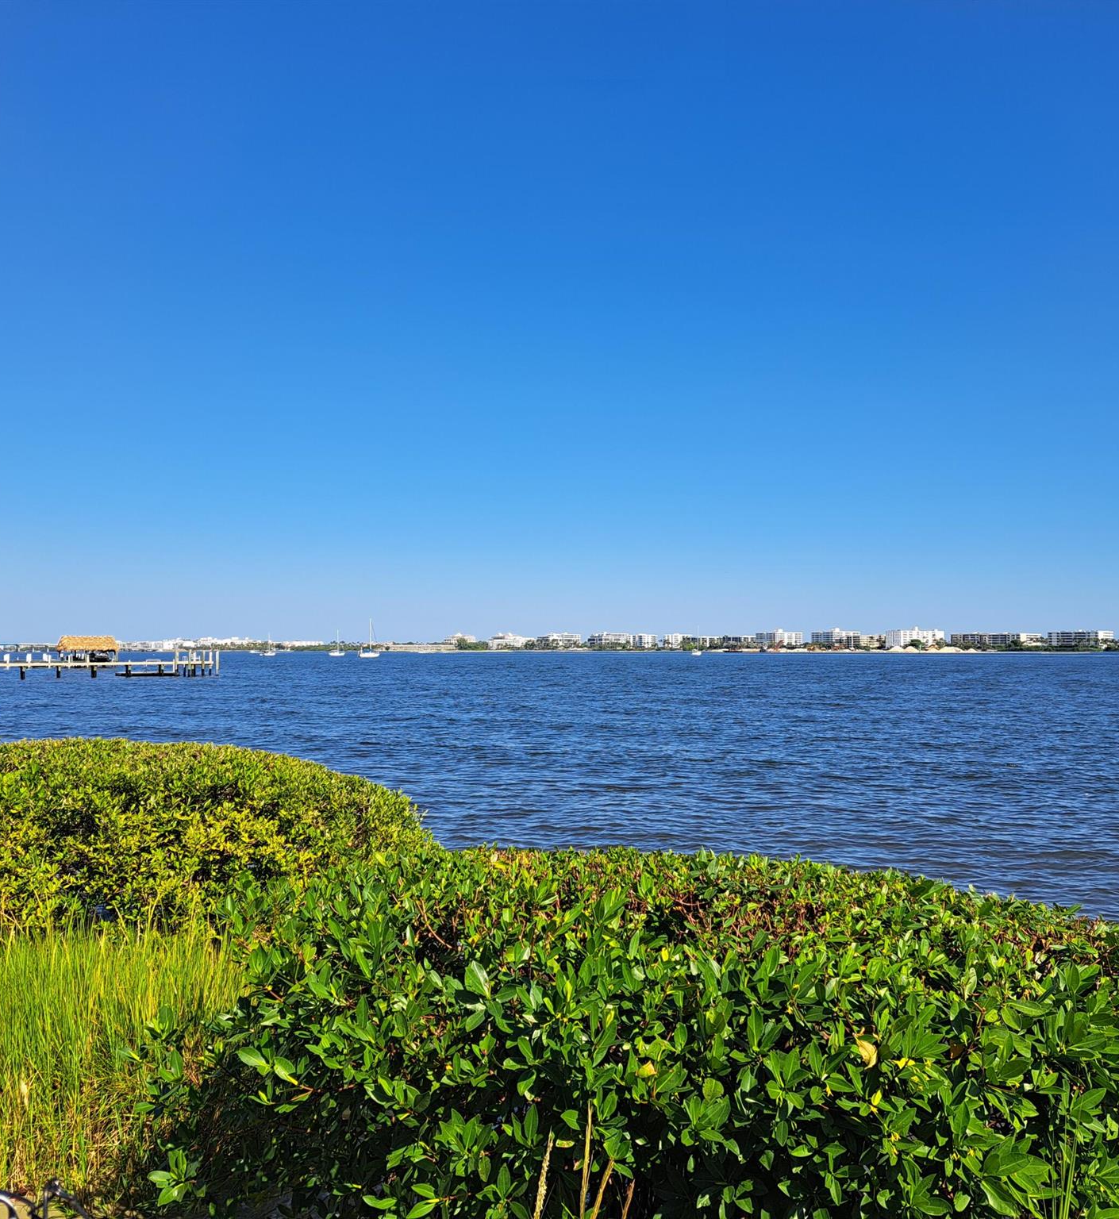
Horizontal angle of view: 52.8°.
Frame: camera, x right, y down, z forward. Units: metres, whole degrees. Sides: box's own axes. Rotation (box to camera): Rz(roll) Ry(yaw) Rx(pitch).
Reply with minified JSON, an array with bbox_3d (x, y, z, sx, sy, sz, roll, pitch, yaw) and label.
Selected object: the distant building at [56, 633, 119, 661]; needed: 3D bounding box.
[{"bbox_3d":[-48.936,4.179,117.000,5.200,2.800,3.600,1,-2,-34],"label":"distant building"}]

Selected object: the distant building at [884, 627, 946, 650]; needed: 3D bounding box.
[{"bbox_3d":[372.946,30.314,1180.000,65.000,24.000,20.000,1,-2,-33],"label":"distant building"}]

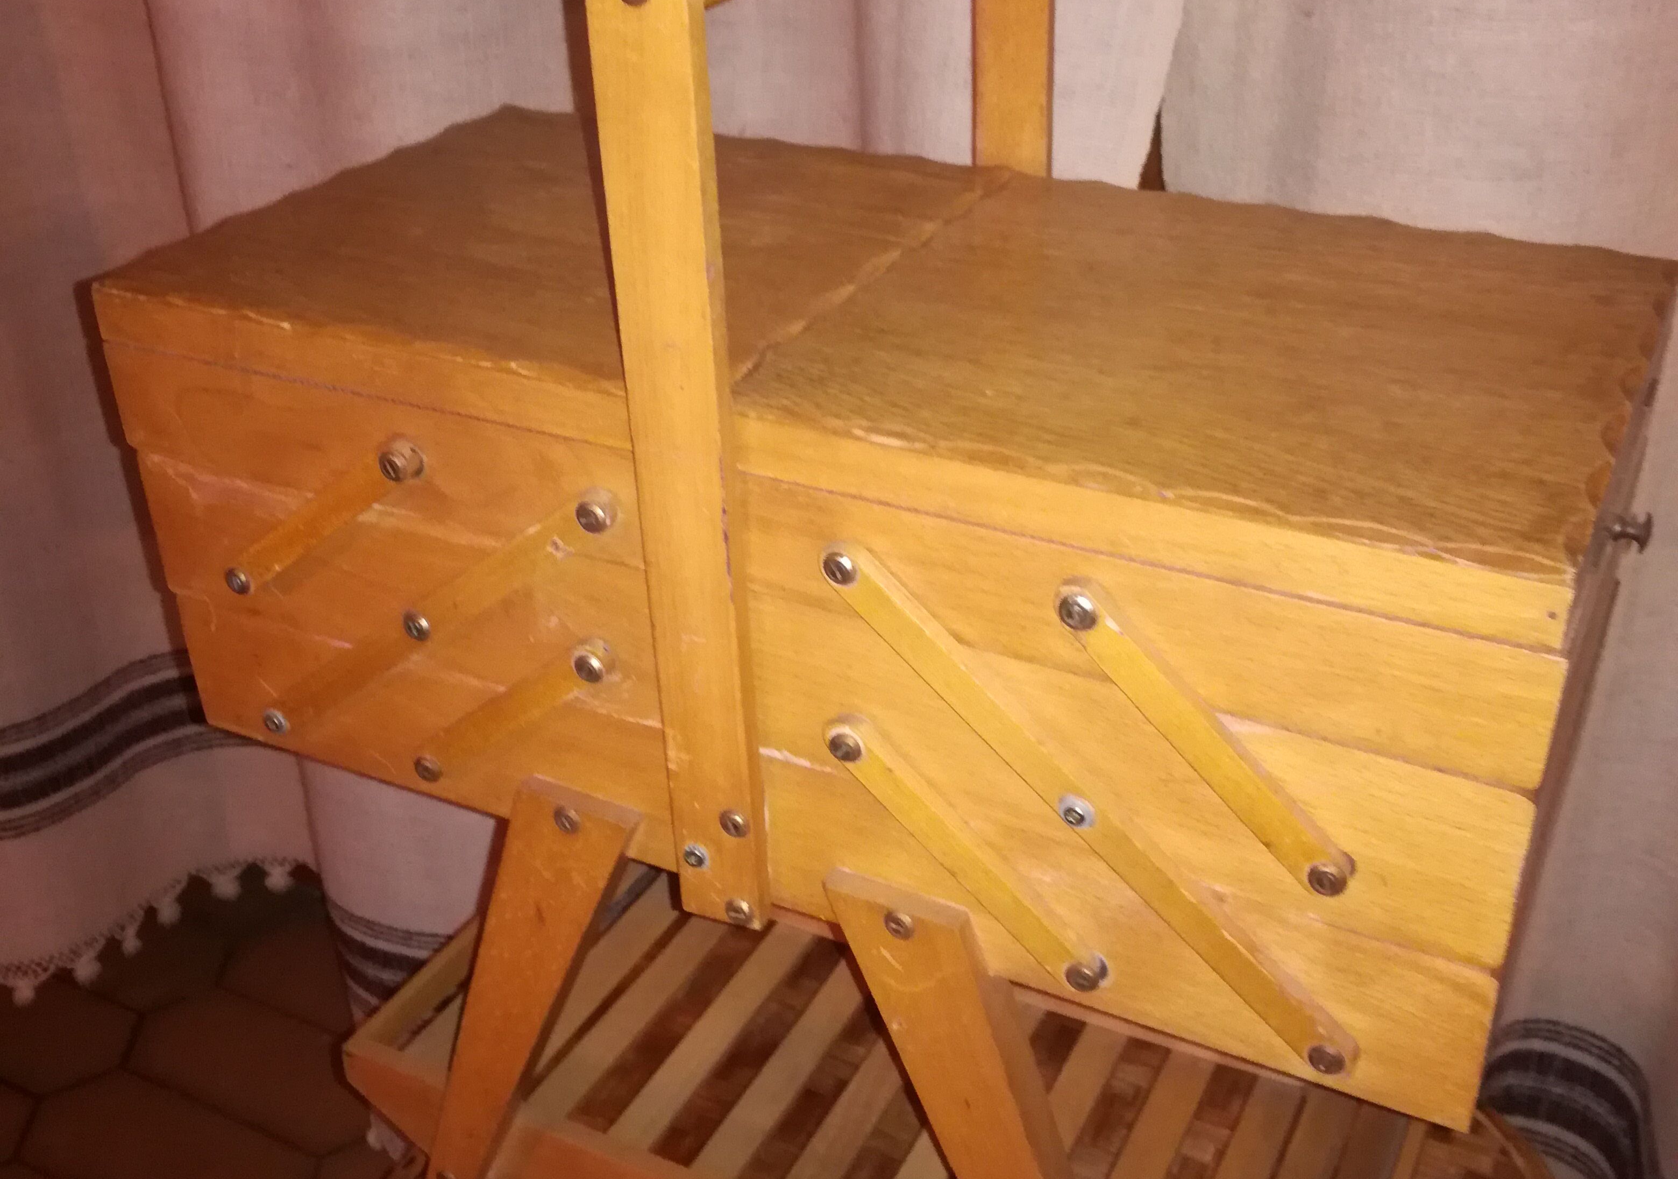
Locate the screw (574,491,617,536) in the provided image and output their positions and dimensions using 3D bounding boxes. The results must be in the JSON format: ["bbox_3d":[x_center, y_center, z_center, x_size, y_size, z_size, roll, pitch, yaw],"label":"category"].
[{"bbox_3d":[-0.067,-0.020,0.474,0.011,0.011,0.006,13,35,24],"label":"screw"}]

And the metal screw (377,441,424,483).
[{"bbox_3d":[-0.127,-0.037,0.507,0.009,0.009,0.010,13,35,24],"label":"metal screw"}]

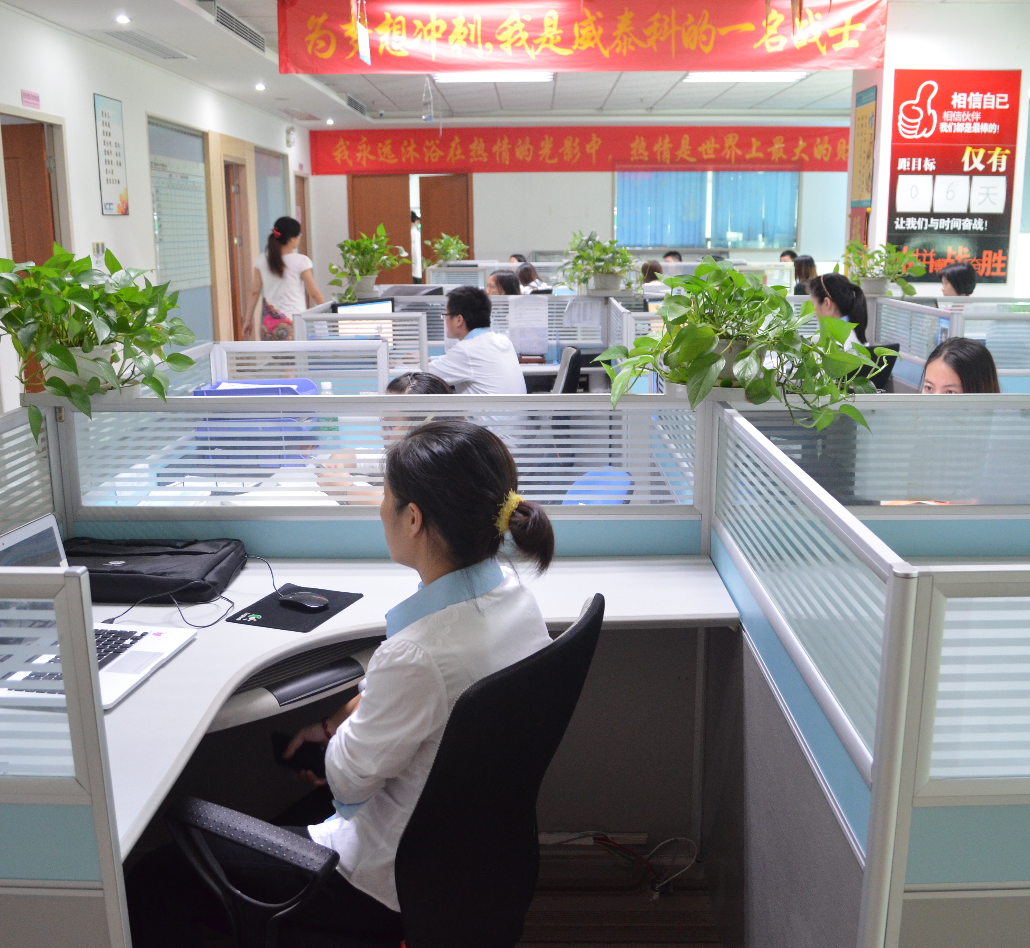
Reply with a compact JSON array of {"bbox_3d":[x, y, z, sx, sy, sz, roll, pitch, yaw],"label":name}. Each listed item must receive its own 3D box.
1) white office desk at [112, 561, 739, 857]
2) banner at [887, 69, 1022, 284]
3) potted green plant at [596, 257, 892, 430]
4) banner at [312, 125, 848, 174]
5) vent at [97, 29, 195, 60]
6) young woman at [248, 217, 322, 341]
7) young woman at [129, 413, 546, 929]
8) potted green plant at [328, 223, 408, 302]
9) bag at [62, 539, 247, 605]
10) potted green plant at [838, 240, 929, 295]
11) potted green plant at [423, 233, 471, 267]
[{"bbox_3d":[-0.300,0.701,1.914,1.460,0.775,1.183,0,13,1],"label":"white office desk"},{"bbox_3d":[2.548,-1.712,6.218,0.720,1.210,0.020,0,13,1],"label":"banner"},{"bbox_3d":[0.475,-0.274,2.213,0.550,0.310,0.440,0,13,1],"label":"potted green plant"},{"bbox_3d":[1.150,-4.084,13.517,7.431,0.560,0.040,0,13,0],"label":"banner"},{"bbox_3d":[-2.305,-2.692,6.723,0.250,0.040,1.153,0,13,1],"label":"vent"},{"bbox_3d":[-1.642,-1.089,7.769,0.520,1.547,0.400,3,14,13],"label":"young woman"},{"bbox_3d":[-0.265,0.502,1.742,0.660,1.190,0.540,7,15,28],"label":"young woman"},{"bbox_3d":[-0.775,-1.112,5.660,0.420,0.410,0.380,0,13,1],"label":"potted green plant"},{"bbox_3d":[-0.785,0.192,2.268,0.410,0.085,0.280,0,13,1],"label":"bag"},{"bbox_3d":[1.957,-1.095,5.706,0.466,0.281,0.400,0,13,0],"label":"potted green plant"},{"bbox_3d":[-0.680,-2.233,10.678,0.457,0.349,0.420,0,13,0],"label":"potted green plant"}]

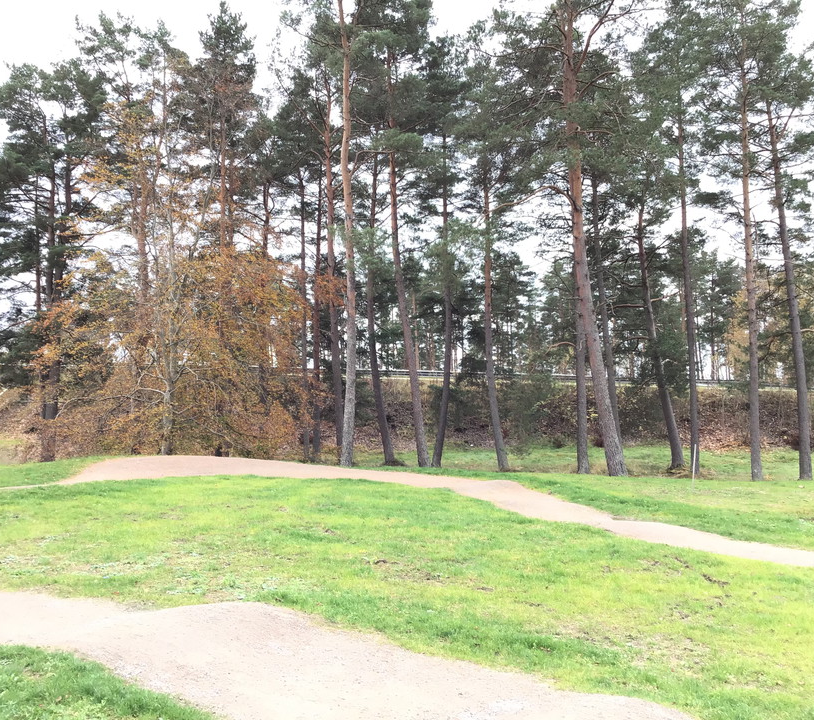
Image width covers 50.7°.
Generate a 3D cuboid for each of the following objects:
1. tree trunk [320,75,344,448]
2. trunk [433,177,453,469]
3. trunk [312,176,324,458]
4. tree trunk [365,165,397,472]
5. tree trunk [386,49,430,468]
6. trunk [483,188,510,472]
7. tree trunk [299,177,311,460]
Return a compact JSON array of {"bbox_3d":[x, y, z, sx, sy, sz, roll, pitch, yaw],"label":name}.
[{"bbox_3d":[-2.573,-3.384,30.469,0.384,13.822,0.365,-2,-4,0],"label":"tree trunk"},{"bbox_3d":[1.106,-1.255,27.519,0.348,9.401,0.331,2,-4,0],"label":"trunk"},{"bbox_3d":[-3.190,-1.572,31.354,0.325,10.416,0.308,0,-4,0],"label":"trunk"},{"bbox_3d":[-0.851,-1.708,29.154,0.402,10.458,0.382,-3,-4,0],"label":"tree trunk"},{"bbox_3d":[0.007,-3.354,27.460,0.487,13.599,0.462,-5,-4,0],"label":"tree trunk"},{"bbox_3d":[2.621,-0.936,25.486,0.352,8.442,0.334,-3,-4,0],"label":"trunk"},{"bbox_3d":[-3.602,-1.596,30.352,0.279,10.370,0.265,-1,-4,0],"label":"tree trunk"}]

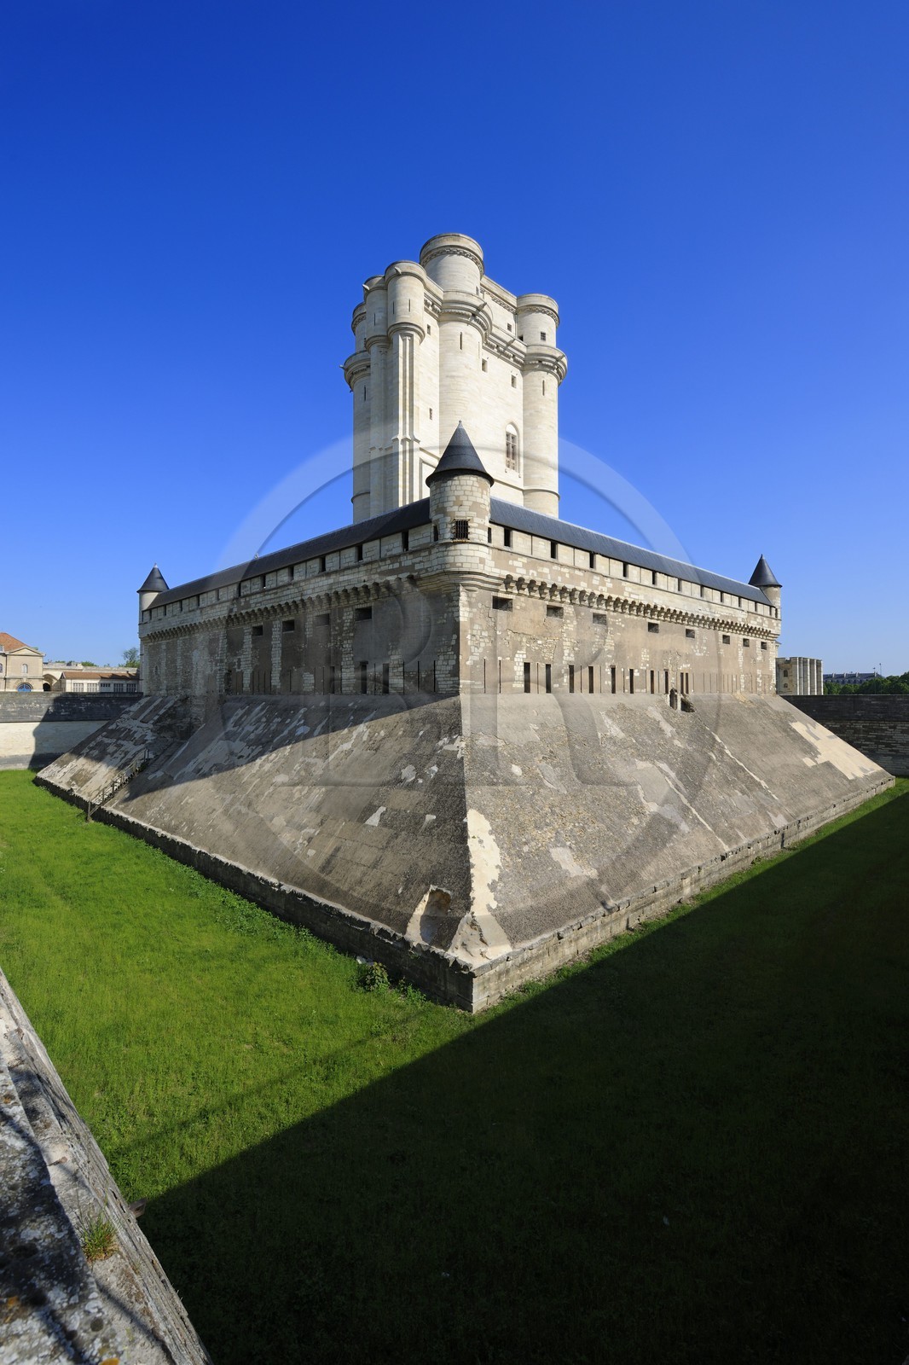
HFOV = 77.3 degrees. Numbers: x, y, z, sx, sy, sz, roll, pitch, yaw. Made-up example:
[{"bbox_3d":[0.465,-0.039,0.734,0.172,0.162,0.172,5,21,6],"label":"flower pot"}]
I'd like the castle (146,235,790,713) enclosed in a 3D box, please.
[{"bbox_3d":[-0.080,-22.320,69.880,53.800,49.100,55.670,1,-2,-44],"label":"castle"}]

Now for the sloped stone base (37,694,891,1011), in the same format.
[{"bbox_3d":[0.020,7.150,69.140,71.500,11.130,73.920,1,-2,-44],"label":"sloped stone base"}]

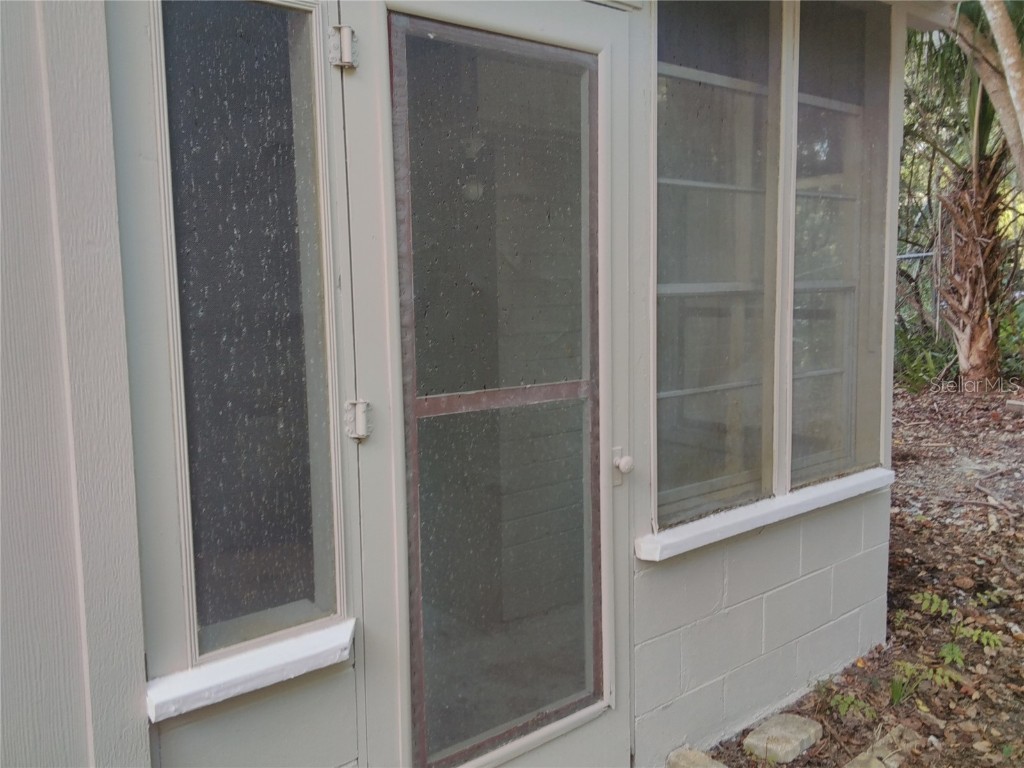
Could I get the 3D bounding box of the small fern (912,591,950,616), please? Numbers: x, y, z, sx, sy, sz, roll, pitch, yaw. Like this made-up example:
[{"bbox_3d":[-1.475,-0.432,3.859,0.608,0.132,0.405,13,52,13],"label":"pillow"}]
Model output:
[{"bbox_3d":[1.680,0.879,3.316,0.155,0.070,0.125,2,7,27],"label":"small fern"}]

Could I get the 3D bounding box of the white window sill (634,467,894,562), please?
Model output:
[{"bbox_3d":[0.862,0.388,2.600,1.310,0.056,0.064,-6,8,-39],"label":"white window sill"}]

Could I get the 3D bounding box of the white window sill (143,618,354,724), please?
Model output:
[{"bbox_3d":[-0.455,0.521,1.528,0.399,0.047,0.066,-6,8,-39],"label":"white window sill"}]

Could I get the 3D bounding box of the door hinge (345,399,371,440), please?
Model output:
[{"bbox_3d":[-0.300,0.072,1.640,0.056,0.079,0.022,-6,8,-39],"label":"door hinge"}]

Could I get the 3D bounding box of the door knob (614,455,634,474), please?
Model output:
[{"bbox_3d":[0.286,0.204,2.116,0.040,0.041,0.050,-6,8,-39],"label":"door knob"}]

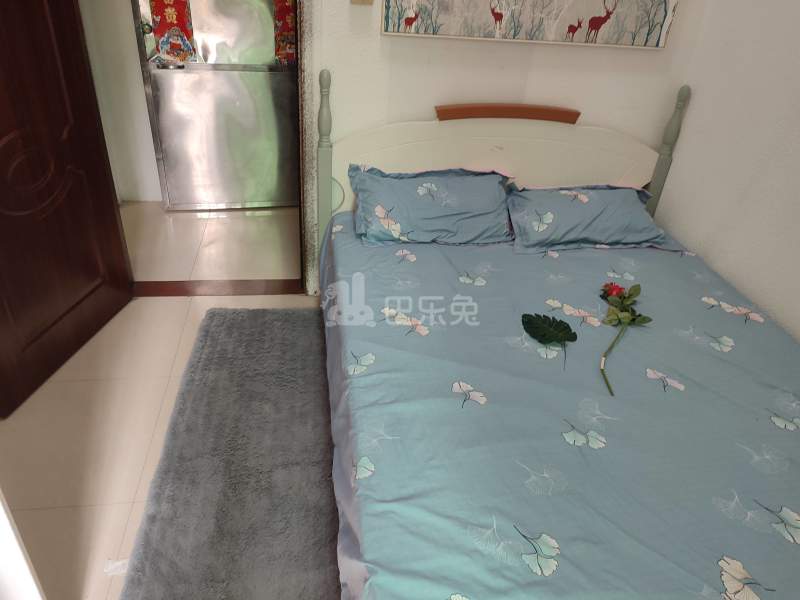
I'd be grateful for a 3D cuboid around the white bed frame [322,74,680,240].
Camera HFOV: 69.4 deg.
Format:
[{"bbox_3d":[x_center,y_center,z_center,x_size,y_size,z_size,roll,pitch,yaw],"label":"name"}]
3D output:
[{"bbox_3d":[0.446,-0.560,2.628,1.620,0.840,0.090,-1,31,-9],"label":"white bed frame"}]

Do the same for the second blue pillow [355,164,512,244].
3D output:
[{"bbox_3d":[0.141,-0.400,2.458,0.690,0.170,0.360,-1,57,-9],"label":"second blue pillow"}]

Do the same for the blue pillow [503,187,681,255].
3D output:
[{"bbox_3d":[0.825,-0.354,2.537,0.720,0.140,0.410,1,45,-6],"label":"blue pillow"}]

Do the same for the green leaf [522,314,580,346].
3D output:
[{"bbox_3d":[0.473,0.090,1.827,0.165,0.025,0.170,8,31,7],"label":"green leaf"}]

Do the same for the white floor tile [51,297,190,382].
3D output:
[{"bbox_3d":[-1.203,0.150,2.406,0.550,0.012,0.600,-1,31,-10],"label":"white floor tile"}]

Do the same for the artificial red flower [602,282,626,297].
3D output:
[{"bbox_3d":[0.767,-0.043,2.071,0.070,0.045,0.055,-1,31,-9],"label":"artificial red flower"}]

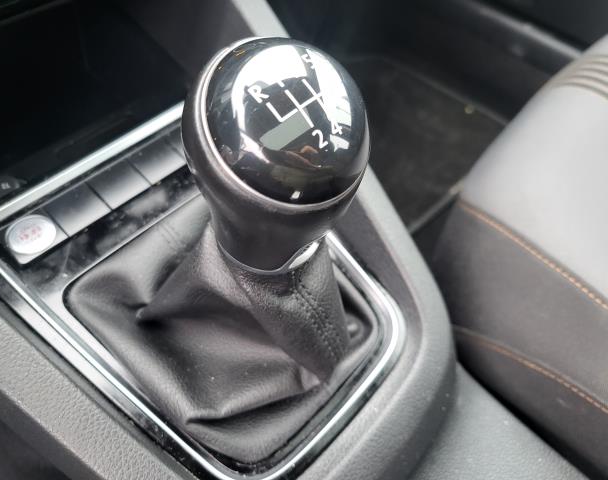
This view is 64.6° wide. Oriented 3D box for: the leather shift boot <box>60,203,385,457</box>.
[{"bbox_3d":[-0.039,0.016,0.218,0.131,0.086,0.109,42,64,17],"label":"leather shift boot"}]

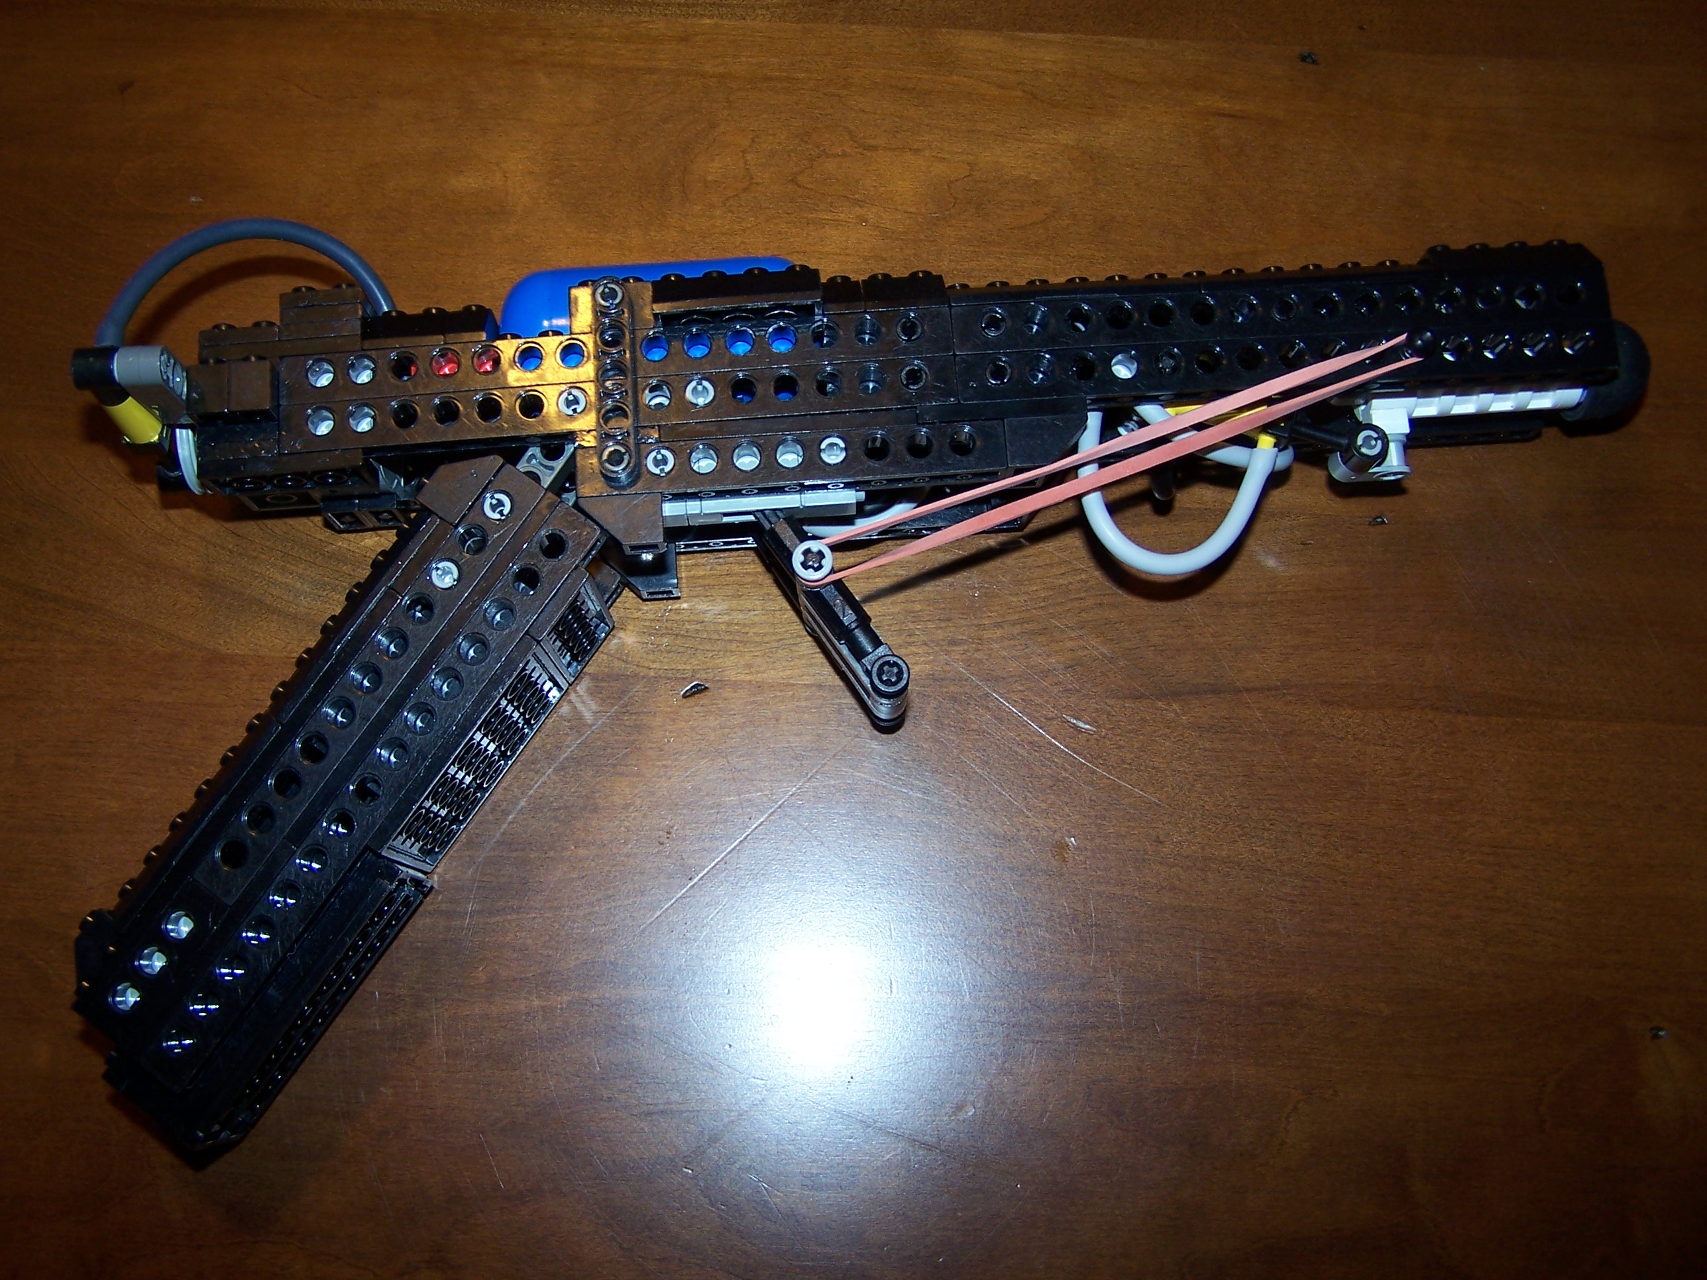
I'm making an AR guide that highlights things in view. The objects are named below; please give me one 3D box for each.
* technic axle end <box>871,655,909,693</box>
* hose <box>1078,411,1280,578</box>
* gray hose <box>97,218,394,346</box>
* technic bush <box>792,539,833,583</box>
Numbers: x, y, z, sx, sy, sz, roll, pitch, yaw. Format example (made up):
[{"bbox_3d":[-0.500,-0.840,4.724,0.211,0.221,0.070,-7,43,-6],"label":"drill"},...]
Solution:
[{"bbox_3d":[0.007,0.007,0.353,0.007,0.008,0.007,-4,78,0],"label":"technic axle end"},{"bbox_3d":[0.063,-0.029,0.362,0.039,0.012,0.033,-4,78,0],"label":"hose"},{"bbox_3d":[-0.123,-0.072,0.381,0.060,0.009,0.026,-4,78,0],"label":"gray hose"},{"bbox_3d":[-0.007,-0.014,0.346,0.007,0.008,0.007,-4,78,0],"label":"technic bush"}]

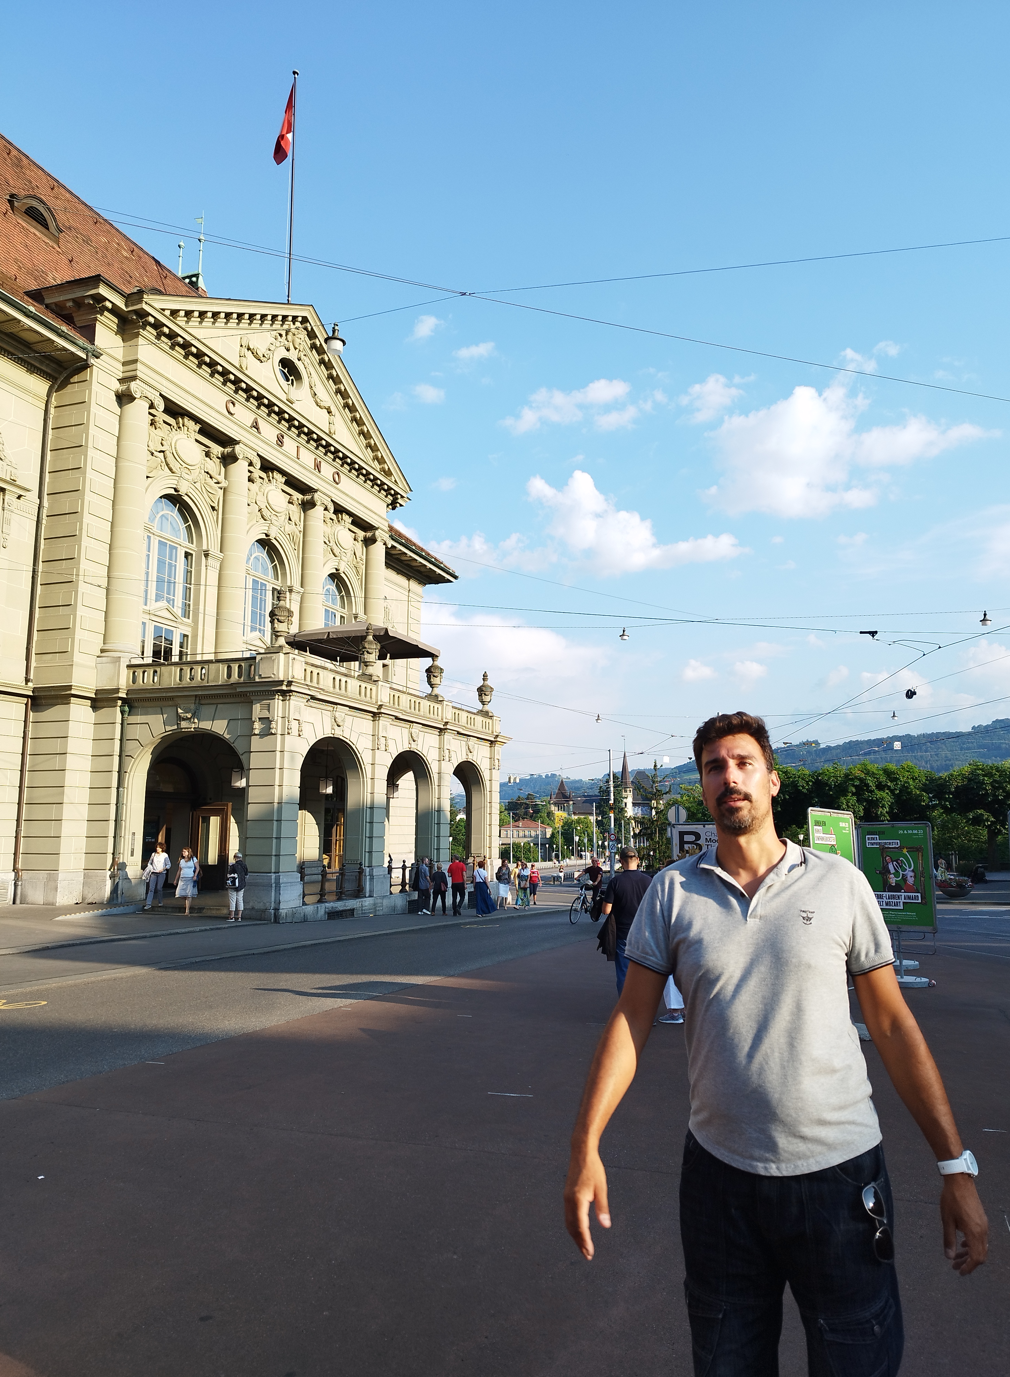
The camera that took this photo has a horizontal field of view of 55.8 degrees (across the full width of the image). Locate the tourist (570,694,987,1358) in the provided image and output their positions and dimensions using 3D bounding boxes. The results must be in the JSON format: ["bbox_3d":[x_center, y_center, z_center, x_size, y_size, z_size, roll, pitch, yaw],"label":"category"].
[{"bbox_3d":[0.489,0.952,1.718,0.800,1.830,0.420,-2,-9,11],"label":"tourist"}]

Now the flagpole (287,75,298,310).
[{"bbox_3d":[-7.999,-18.832,35.982,0.220,9.900,0.220,3,-9,-20],"label":"flagpole"}]

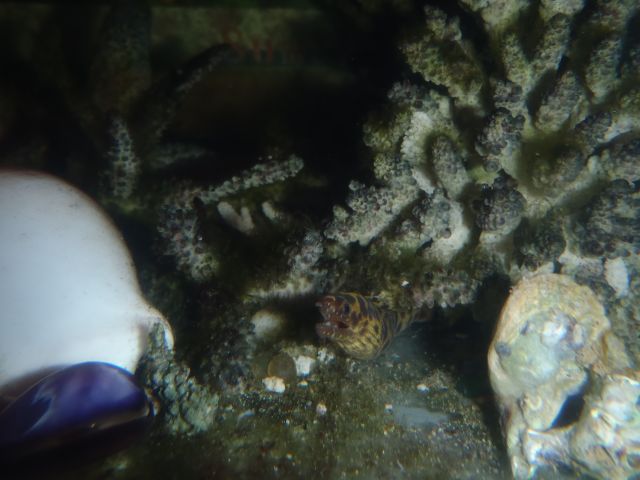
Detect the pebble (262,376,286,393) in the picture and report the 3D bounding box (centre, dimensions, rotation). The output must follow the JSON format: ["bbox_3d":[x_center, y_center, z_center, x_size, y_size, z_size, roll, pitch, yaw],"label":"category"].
[{"bbox_3d":[-0.045,0.144,0.515,0.022,0.014,0.018,0,25,0],"label":"pebble"}]

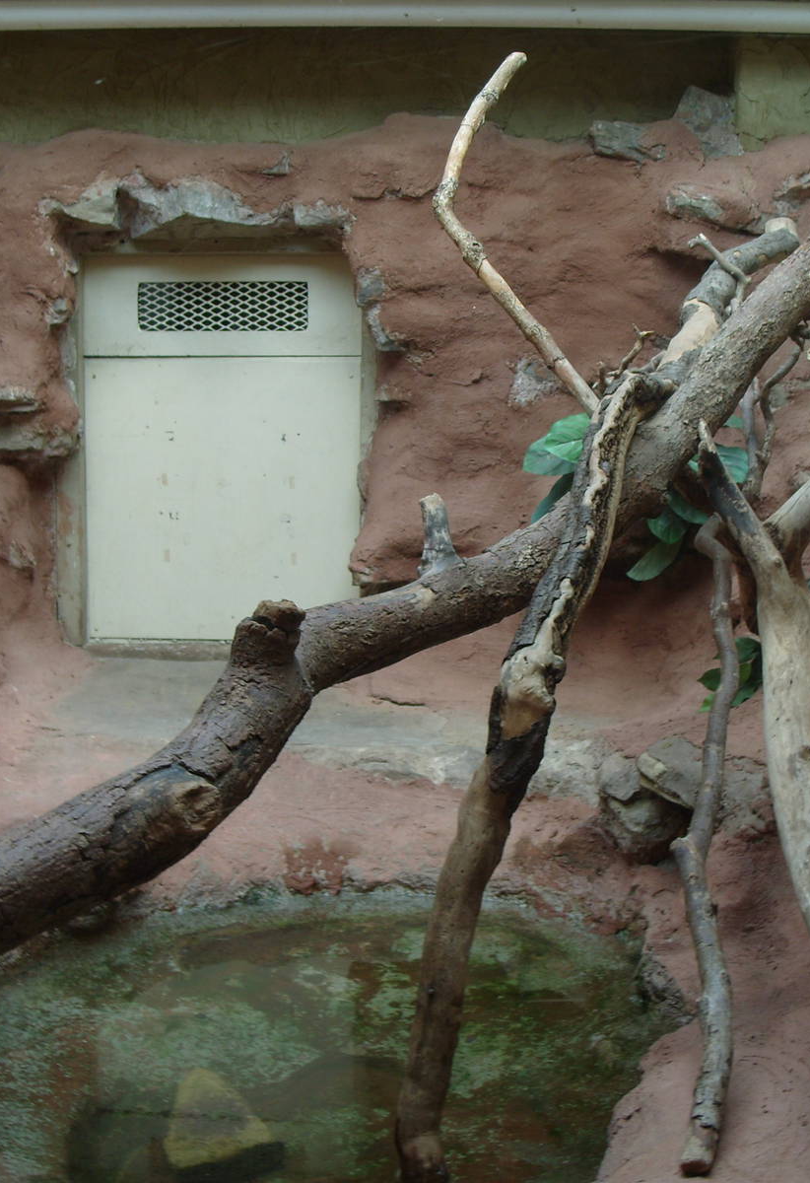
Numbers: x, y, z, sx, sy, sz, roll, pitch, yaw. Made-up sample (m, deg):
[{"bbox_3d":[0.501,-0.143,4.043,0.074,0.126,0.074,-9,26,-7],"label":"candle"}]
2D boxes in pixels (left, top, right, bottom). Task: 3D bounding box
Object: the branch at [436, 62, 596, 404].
[{"bbox_3d":[0.201,-0.660,3.000,0.286,0.644,0.200,0,8,0],"label":"branch"}]

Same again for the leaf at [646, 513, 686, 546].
[{"bbox_3d":[0.550,-0.130,3.350,0.071,0.064,0.060,0,8,0],"label":"leaf"}]

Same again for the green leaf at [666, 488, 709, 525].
[{"bbox_3d":[0.595,-0.180,3.350,0.078,0.073,0.060,0,8,0],"label":"green leaf"}]

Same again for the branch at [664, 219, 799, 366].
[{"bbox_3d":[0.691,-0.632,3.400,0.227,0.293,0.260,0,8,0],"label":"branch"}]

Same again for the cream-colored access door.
[{"bbox_3d":[-0.489,-0.381,4.300,0.741,1.031,0.050,1,8,4],"label":"cream-colored access door"}]

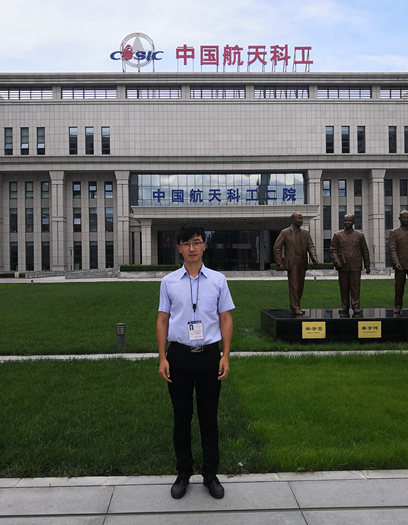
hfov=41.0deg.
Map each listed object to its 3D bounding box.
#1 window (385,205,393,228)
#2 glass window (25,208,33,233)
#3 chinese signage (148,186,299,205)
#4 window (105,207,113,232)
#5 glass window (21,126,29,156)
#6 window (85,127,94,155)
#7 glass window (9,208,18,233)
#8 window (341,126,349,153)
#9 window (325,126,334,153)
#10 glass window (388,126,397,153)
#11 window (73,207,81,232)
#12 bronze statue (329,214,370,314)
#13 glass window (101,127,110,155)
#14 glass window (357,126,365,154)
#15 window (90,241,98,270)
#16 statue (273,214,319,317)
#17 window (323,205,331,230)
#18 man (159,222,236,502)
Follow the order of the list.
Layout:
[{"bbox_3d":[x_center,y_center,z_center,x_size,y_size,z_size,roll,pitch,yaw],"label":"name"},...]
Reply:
[{"bbox_3d":[24.603,-6.026,72.711,1.090,3.157,0.150,-1,0,-2],"label":"window"},{"bbox_3d":[-24.004,-5.805,75.020,1.145,3.422,0.200,-1,0,-1],"label":"glass window"},{"bbox_3d":[2.155,-7.117,57.395,15.032,1.440,0.250,-1,0,-1],"label":"chinese signage"},{"bbox_3d":[-12.053,-5.431,69.531,0.981,3.095,0.150,-1,0,-1],"label":"window"},{"bbox_3d":[-22.895,-15.499,69.680,1.062,3.537,0.150,-1,0,-2],"label":"glass window"},{"bbox_3d":[-14.665,-15.612,69.929,1.095,3.562,0.150,-1,0,-2],"label":"window"},{"bbox_3d":[-24.135,-5.313,69.229,0.976,3.068,0.150,-1,0,-1],"label":"glass window"},{"bbox_3d":[17.566,-15.073,67.542,0.910,3.420,0.150,-1,0,-2],"label":"window"},{"bbox_3d":[15.892,-15.388,68.757,1.000,3.476,0.150,-1,0,-2],"label":"window"},{"bbox_3d":[25.855,-16.780,74.851,1.079,3.923,0.200,-1,0,-1],"label":"glass window"},{"bbox_3d":[-16.069,-5.390,69.328,1.000,3.086,0.150,-1,0,-2],"label":"window"},{"bbox_3d":[2.870,0.012,10.800,0.800,1.942,0.580,-1,0,15],"label":"bronze statue"},{"bbox_3d":[-12.193,-15.064,67.864,1.000,3.481,0.150,-1,0,-2],"label":"glass window"},{"bbox_3d":[19.511,-15.091,67.594,0.910,3.420,0.150,-1,0,-2],"label":"glass window"},{"bbox_3d":[-13.979,-0.877,69.388,1.000,3.507,0.150,-1,0,-2],"label":"window"},{"bbox_3d":[1.844,0.007,10.970,0.820,2.030,0.660,-1,0,-35],"label":"statue"},{"bbox_3d":[15.827,-5.730,70.228,0.990,3.100,0.150,-1,0,-1],"label":"window"},{"bbox_3d":[-0.056,0.631,3.610,0.510,1.770,0.310,-1,0,-1],"label":"man"}]

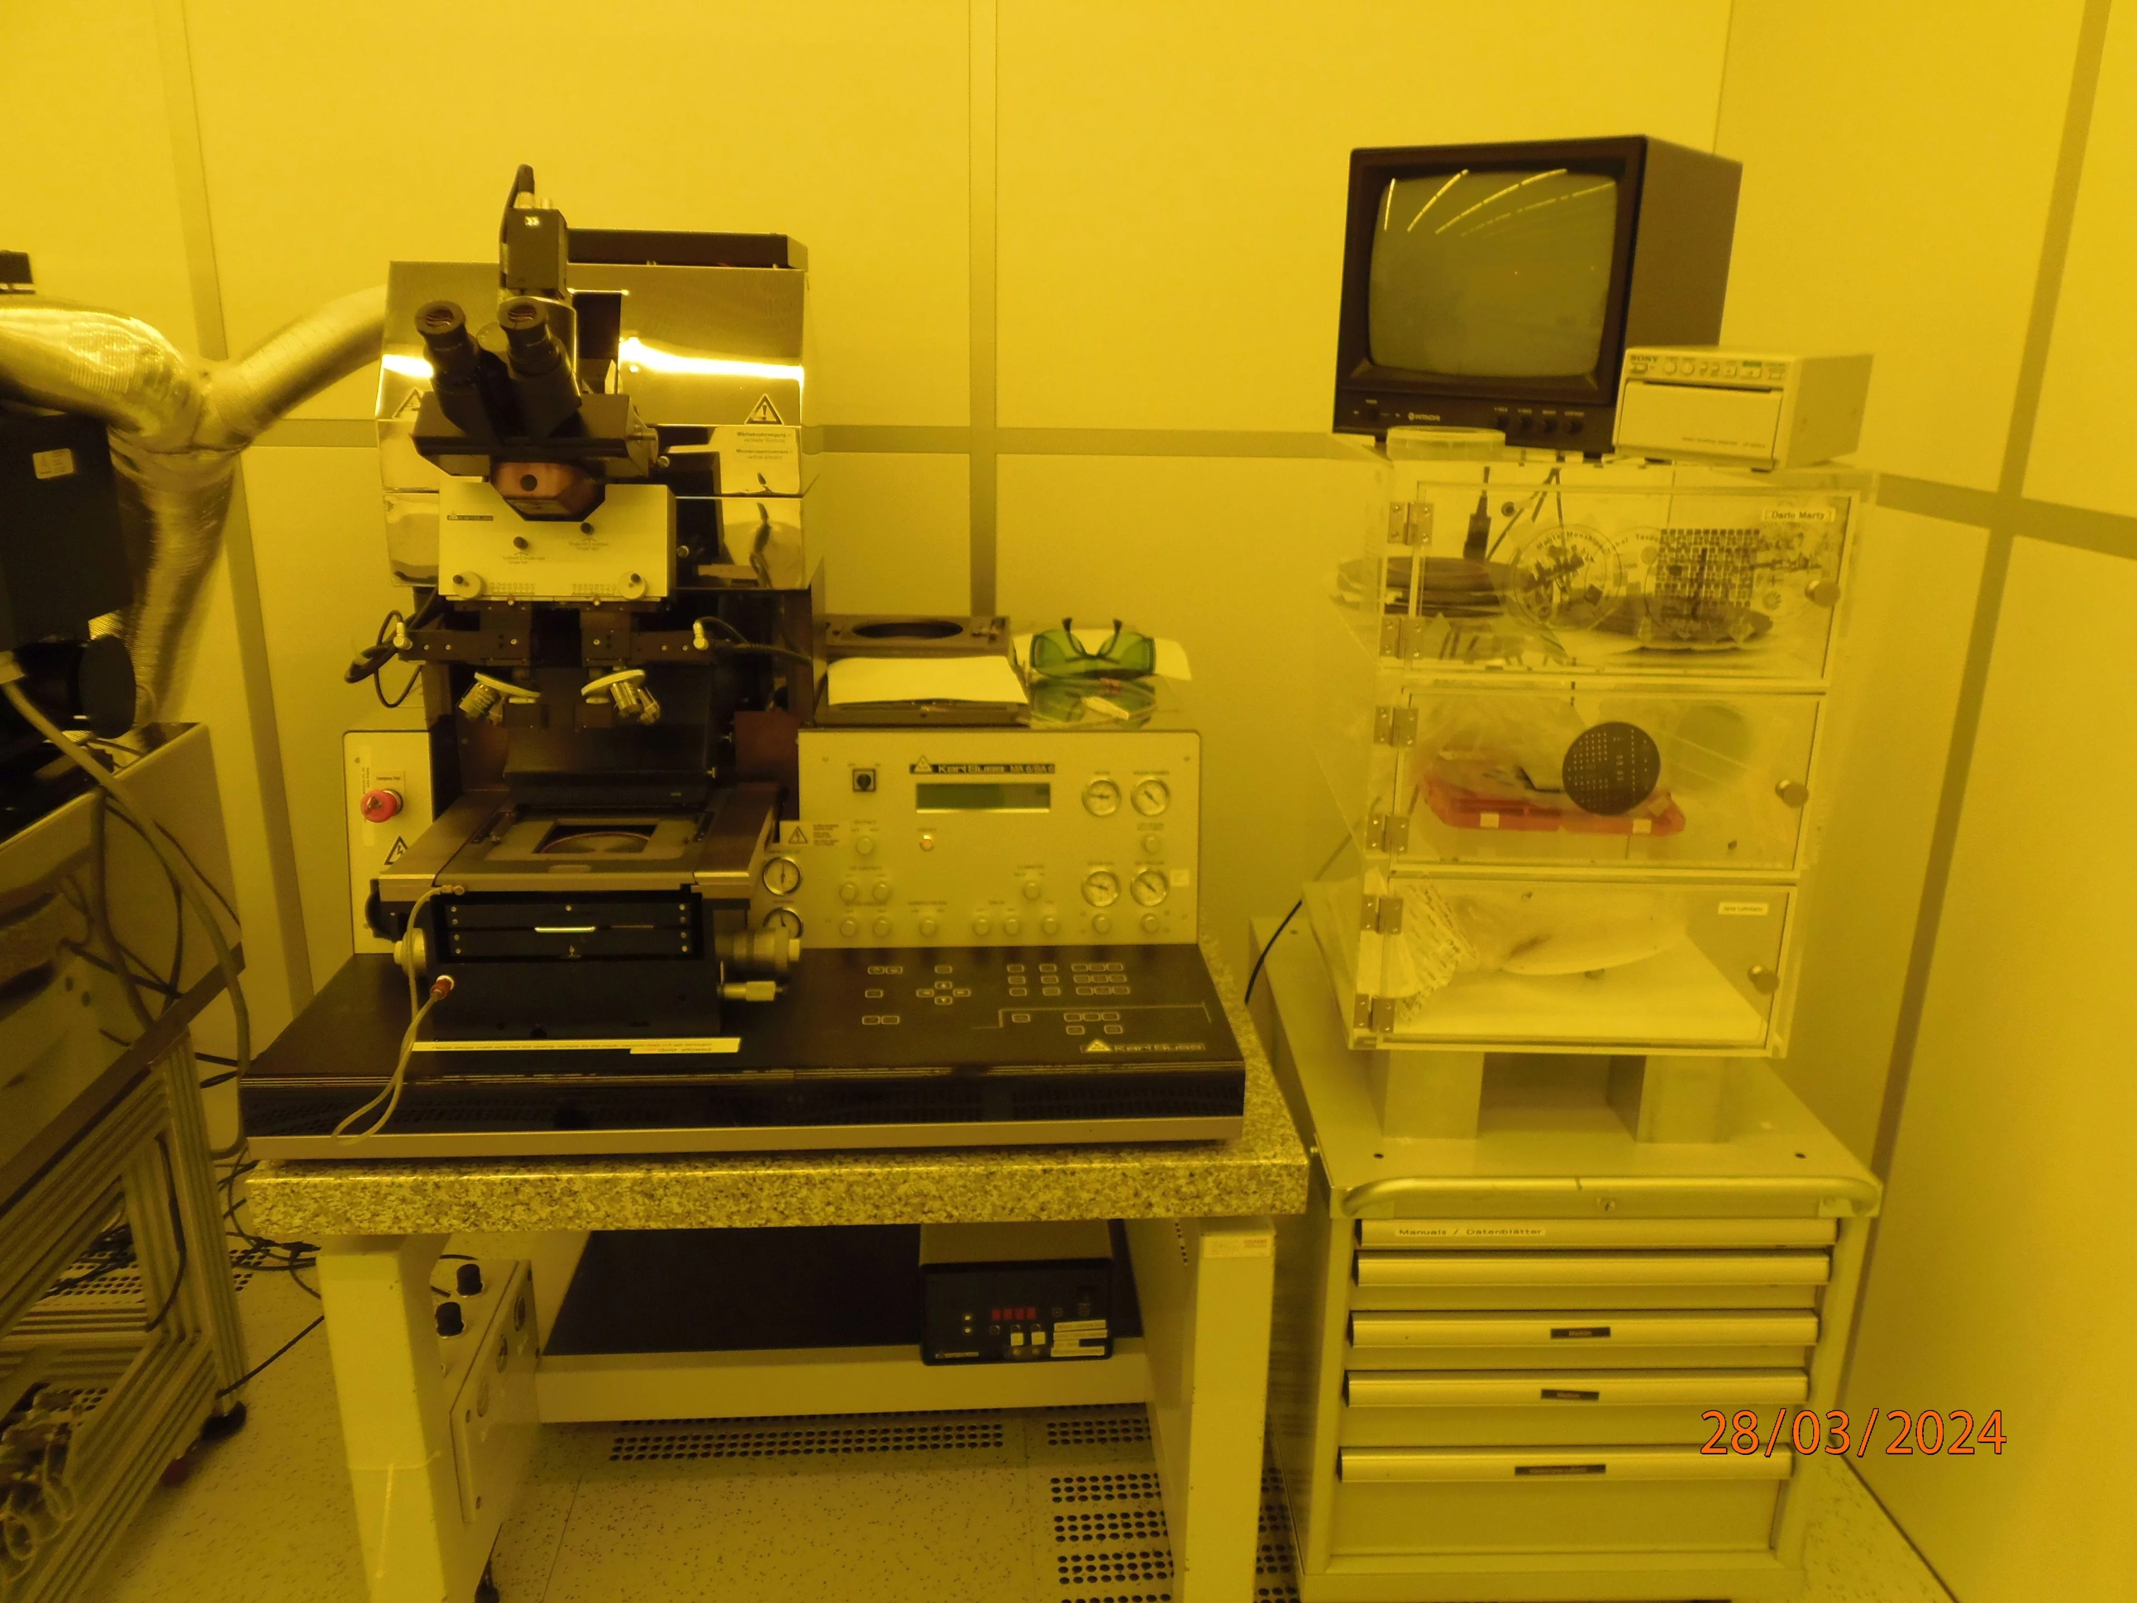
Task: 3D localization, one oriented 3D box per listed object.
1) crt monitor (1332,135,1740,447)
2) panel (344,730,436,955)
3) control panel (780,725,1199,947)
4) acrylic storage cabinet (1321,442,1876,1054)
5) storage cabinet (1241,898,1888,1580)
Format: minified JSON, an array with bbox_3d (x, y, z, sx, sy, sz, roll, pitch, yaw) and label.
[{"bbox_3d":[0.517,-0.552,1.624,0.303,0.295,0.362,12,21,30],"label":"crt monitor"},{"bbox_3d":[-0.764,0.044,1.684,0.099,0.256,0.060,0,9,-4],"label":"panel"},{"bbox_3d":[-0.095,0.042,1.727,0.493,0.254,0.060,0,9,-4],"label":"control panel"},{"bbox_3d":[0.549,-0.090,1.708,0.477,0.631,0.422,1,18,0],"label":"acrylic storage cabinet"},{"bbox_3d":[0.555,0.588,1.953,0.584,0.620,0.755,1,18,-1],"label":"storage cabinet"}]

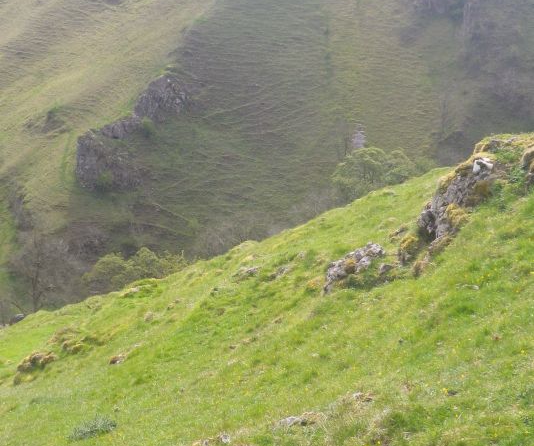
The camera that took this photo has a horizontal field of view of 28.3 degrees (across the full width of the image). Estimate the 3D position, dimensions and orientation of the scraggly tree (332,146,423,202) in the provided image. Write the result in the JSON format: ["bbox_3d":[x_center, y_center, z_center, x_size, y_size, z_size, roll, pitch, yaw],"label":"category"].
[{"bbox_3d":[6.268,-2.070,60.000,5.100,4.600,4.600,0,4,0],"label":"scraggly tree"}]

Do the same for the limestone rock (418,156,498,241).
[{"bbox_3d":[3.672,-0.475,20.500,1.530,1.600,1.200,0,4,0],"label":"limestone rock"}]

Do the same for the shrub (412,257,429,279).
[{"bbox_3d":[2.612,0.757,18.000,0.270,0.350,0.270,0,4,0],"label":"shrub"}]

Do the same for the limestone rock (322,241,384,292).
[{"bbox_3d":[1.555,0.791,18.800,1.030,0.780,0.750,0,4,0],"label":"limestone rock"}]

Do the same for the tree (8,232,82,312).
[{"bbox_3d":[-13.401,3.358,64.000,4.500,5.400,4.200,0,4,0],"label":"tree"}]

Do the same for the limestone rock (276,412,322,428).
[{"bbox_3d":[0.280,1.699,9.100,0.390,0.120,0.280,0,4,0],"label":"limestone rock"}]

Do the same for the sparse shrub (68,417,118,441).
[{"bbox_3d":[-2.013,2.370,12.200,0.540,0.220,0.420,0,4,0],"label":"sparse shrub"}]

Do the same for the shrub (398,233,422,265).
[{"bbox_3d":[2.560,0.458,19.000,0.390,0.540,0.370,0,4,0],"label":"shrub"}]

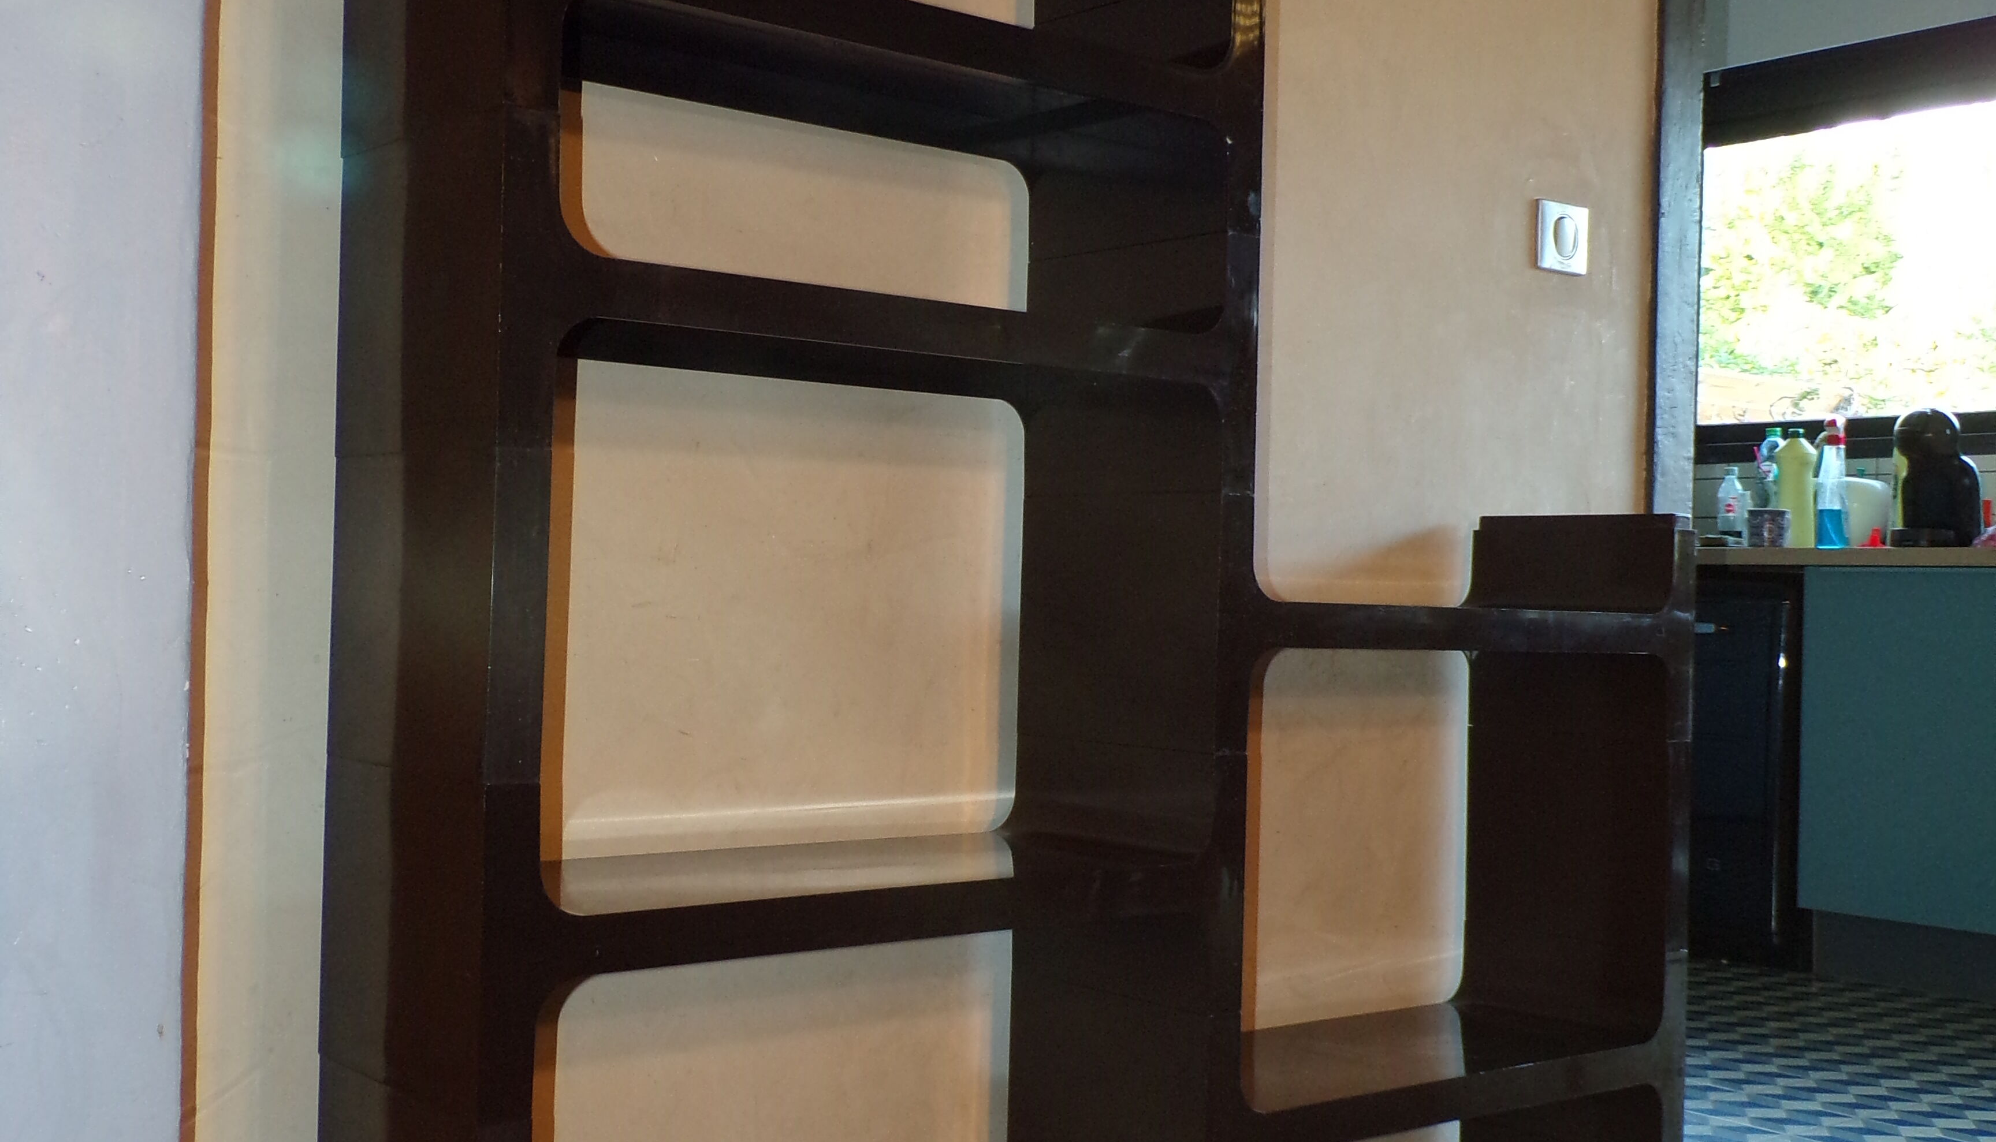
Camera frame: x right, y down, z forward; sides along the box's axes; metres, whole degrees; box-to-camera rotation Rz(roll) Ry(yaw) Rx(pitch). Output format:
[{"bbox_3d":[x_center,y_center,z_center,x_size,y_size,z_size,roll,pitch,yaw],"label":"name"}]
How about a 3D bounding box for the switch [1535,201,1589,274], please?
[{"bbox_3d":[0.671,-0.395,2.555,0.080,0.080,0.012,2,-1,-38],"label":"switch"}]

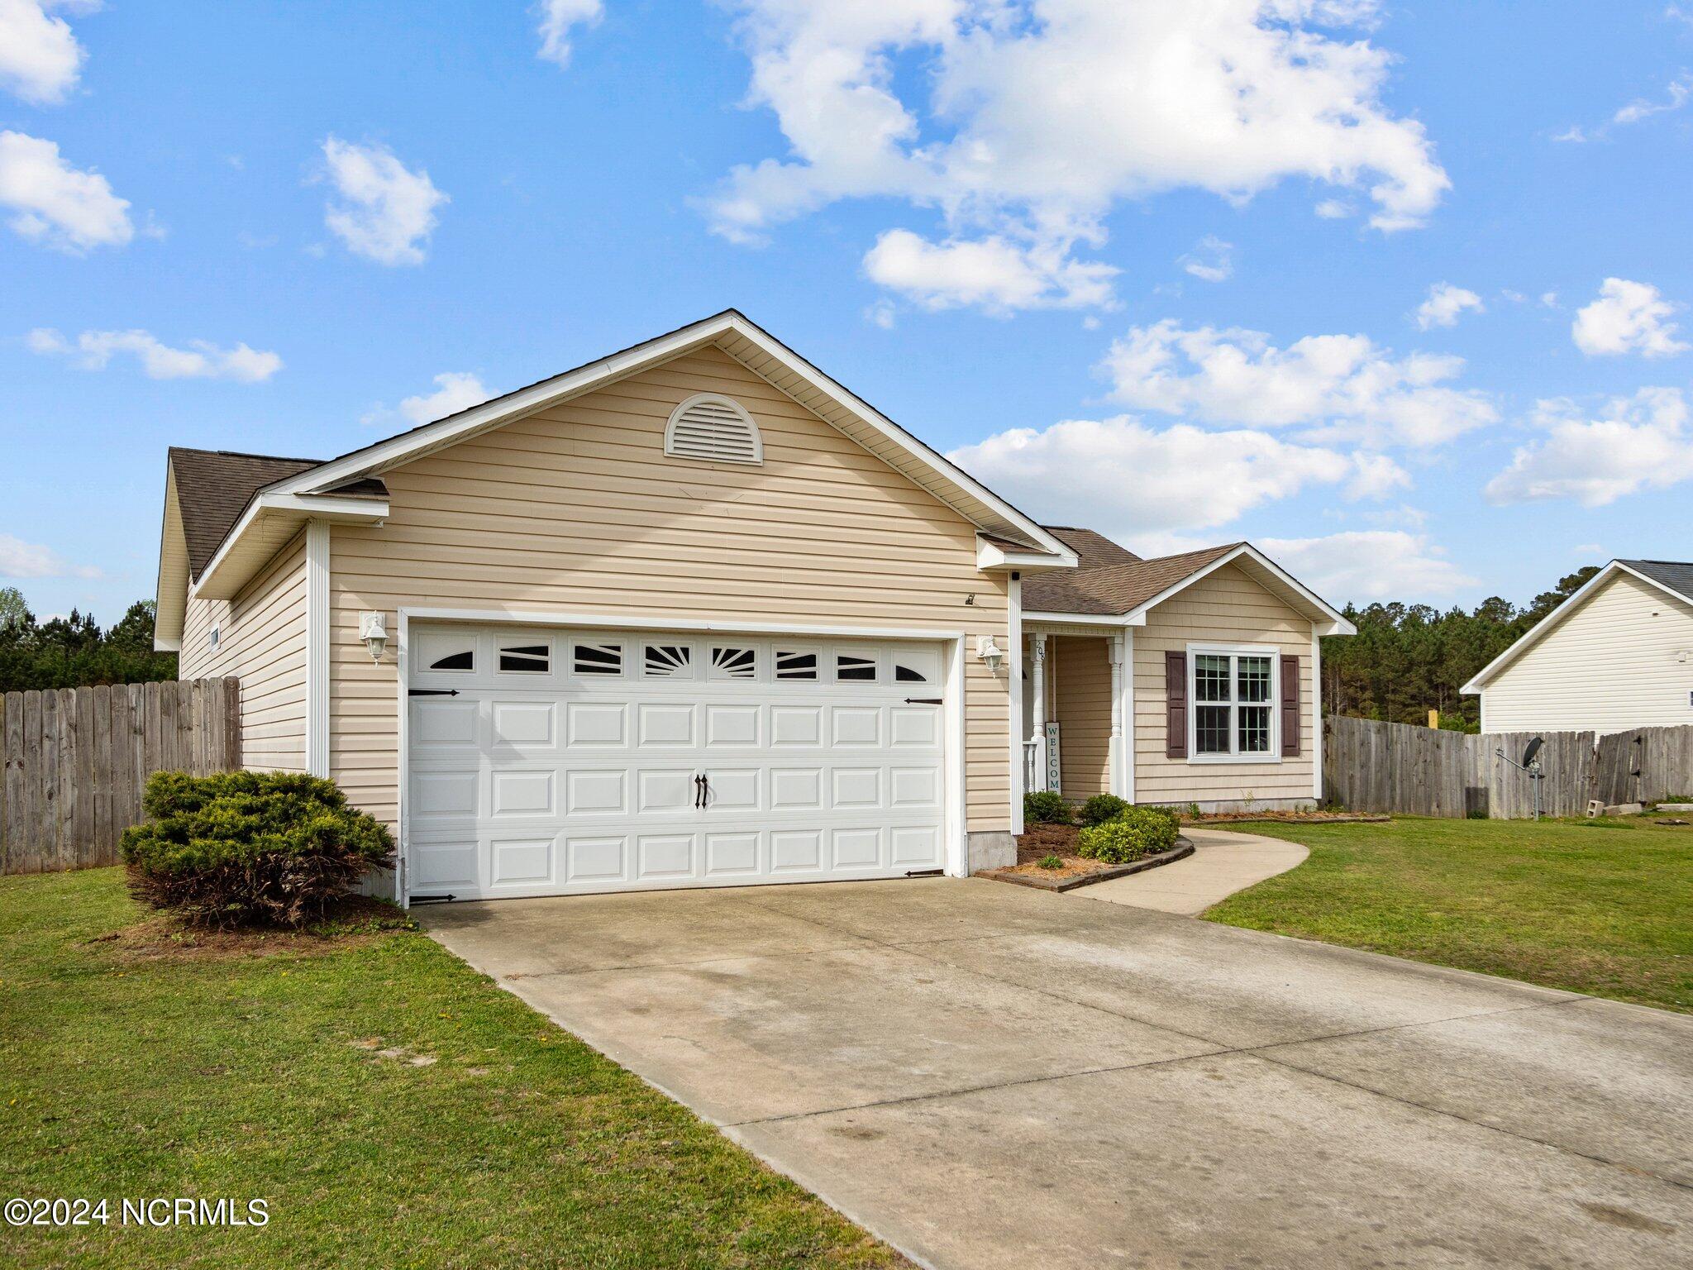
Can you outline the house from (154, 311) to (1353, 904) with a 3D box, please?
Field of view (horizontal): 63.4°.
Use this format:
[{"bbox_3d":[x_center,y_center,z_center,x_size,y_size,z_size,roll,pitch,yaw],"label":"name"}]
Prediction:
[{"bbox_3d":[-0.518,0.081,19.260,15.833,5.245,14.251,2,-4,-29],"label":"house"}]

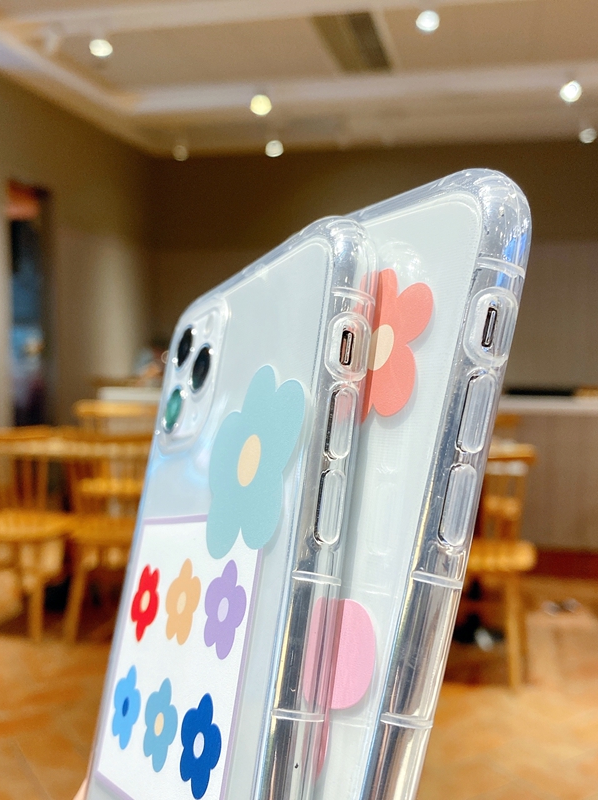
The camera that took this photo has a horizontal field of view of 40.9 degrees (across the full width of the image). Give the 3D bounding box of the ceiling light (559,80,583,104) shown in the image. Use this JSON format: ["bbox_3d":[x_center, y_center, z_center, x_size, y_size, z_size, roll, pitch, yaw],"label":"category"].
[{"bbox_3d":[1.627,-1.843,4.802,0.125,0.135,0.125,3,6,19],"label":"ceiling light"}]

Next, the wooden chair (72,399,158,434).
[{"bbox_3d":[-0.911,0.425,3.763,0.440,0.810,0.480,1,6,3],"label":"wooden chair"}]

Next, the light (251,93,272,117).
[{"bbox_3d":[-0.249,-1.908,5.181,0.125,0.135,0.125,1,6,-3],"label":"light"}]

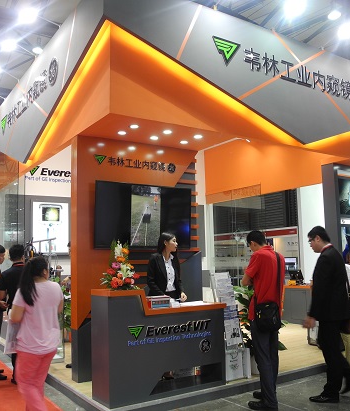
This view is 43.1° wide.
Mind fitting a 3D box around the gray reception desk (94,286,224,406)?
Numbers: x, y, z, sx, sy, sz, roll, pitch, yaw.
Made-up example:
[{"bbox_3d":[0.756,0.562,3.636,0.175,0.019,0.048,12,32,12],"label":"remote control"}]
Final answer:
[{"bbox_3d":[-0.154,1.427,4.790,1.390,1.110,0.430,3,-8,-34],"label":"gray reception desk"}]

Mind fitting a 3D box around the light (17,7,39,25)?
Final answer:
[{"bbox_3d":[-1.810,-2.345,5.470,0.200,0.160,0.200,-1,-7,0],"label":"light"}]

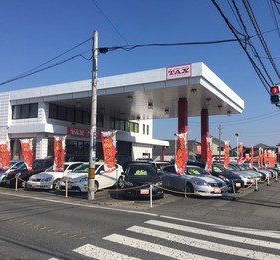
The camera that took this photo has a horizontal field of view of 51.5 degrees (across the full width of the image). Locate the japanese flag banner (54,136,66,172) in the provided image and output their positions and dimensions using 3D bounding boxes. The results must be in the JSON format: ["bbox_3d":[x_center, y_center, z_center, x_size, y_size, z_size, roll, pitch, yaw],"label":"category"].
[{"bbox_3d":[-4.092,1.250,14.800,0.600,1.800,0.120,2,-5,-14],"label":"japanese flag banner"}]

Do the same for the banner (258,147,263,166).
[{"bbox_3d":[10.384,2.430,25.000,0.540,1.840,0.200,5,-7,-30],"label":"banner"}]

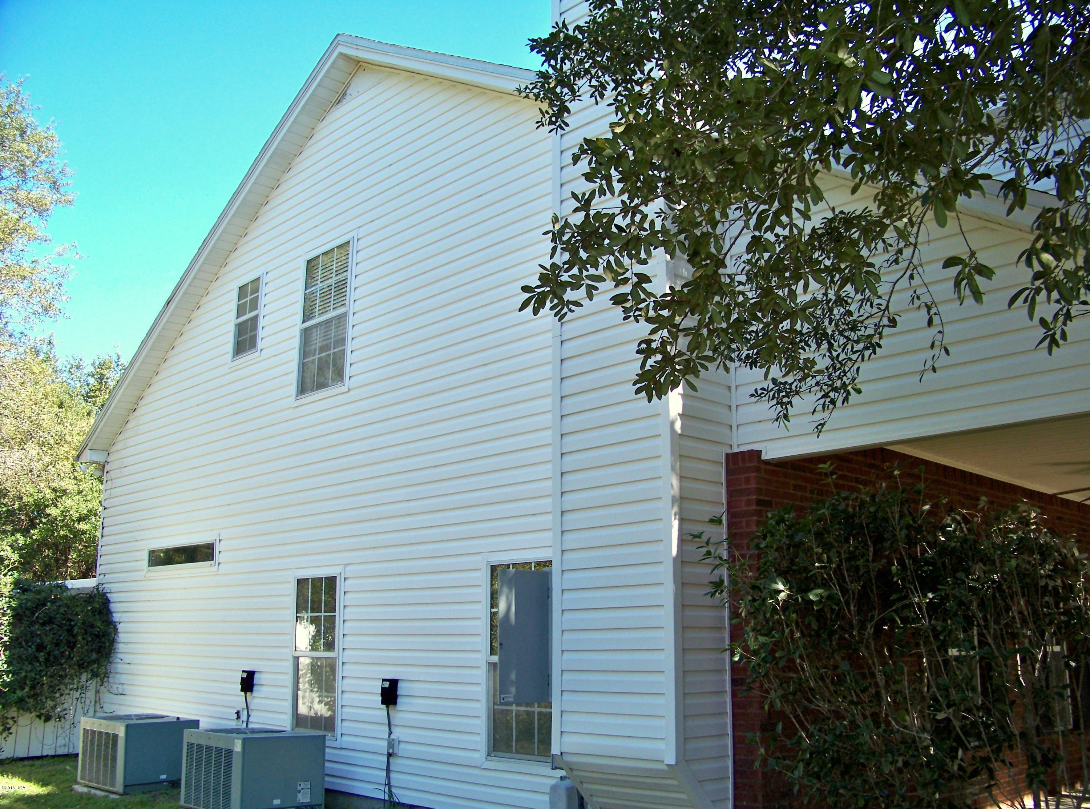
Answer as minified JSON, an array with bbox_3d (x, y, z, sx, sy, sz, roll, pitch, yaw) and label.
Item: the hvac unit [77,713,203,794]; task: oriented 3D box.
[{"bbox_3d":[-4.070,3.460,10.420,0.760,0.640,1.060,13,-18,-43],"label":"hvac unit"}]

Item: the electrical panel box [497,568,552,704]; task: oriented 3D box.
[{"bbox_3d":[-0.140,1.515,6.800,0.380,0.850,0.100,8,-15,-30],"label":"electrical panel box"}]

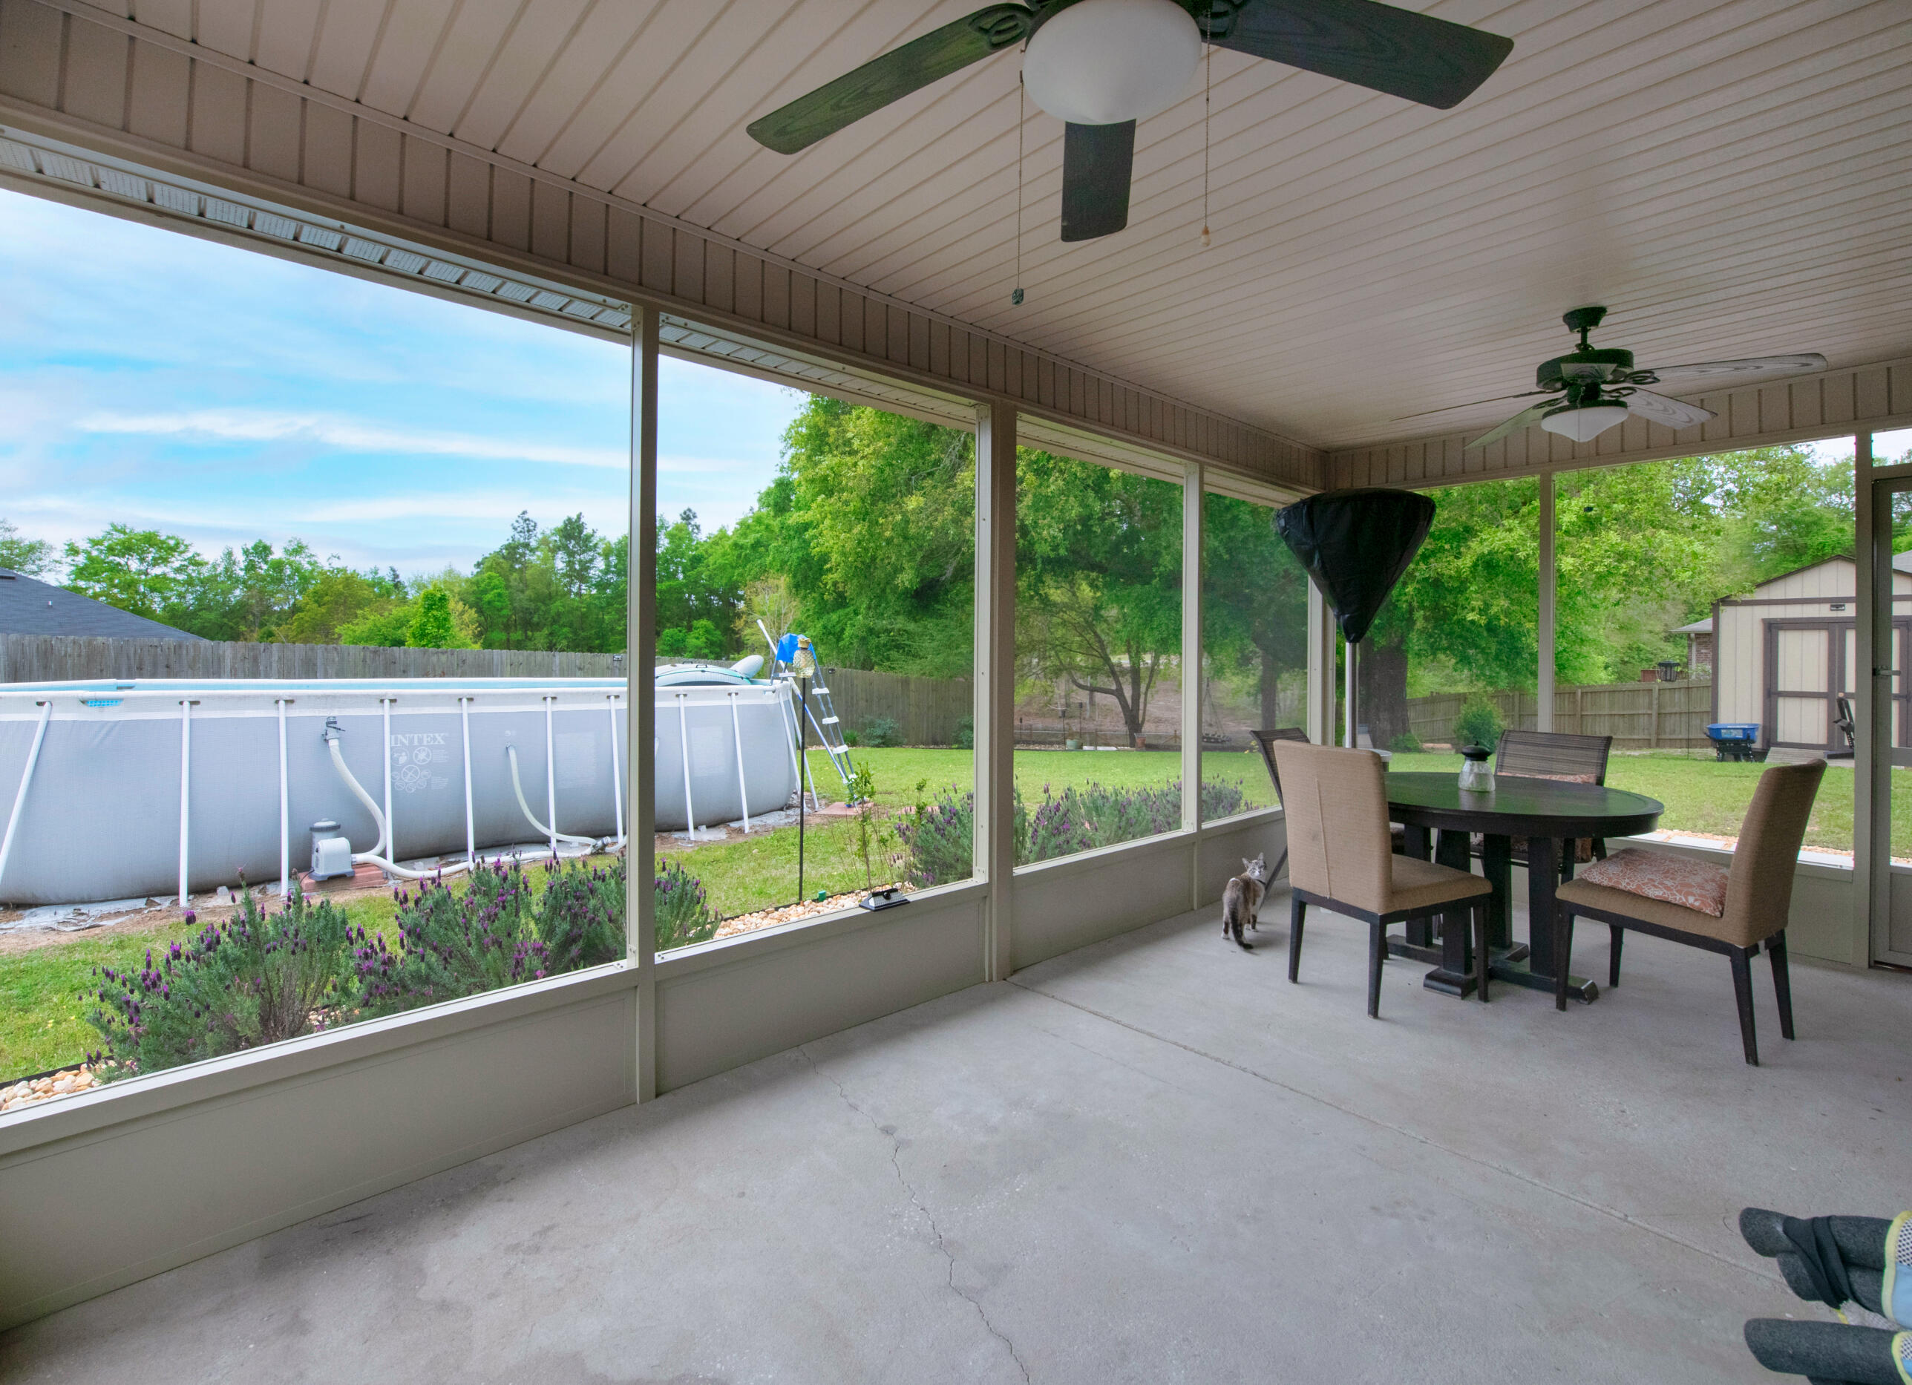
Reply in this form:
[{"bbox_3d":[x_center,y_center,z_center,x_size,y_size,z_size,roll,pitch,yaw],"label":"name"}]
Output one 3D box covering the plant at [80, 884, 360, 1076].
[{"bbox_3d":[-2.428,0.970,2.690,0.680,0.660,0.660,-1,2,-41],"label":"plant"}]

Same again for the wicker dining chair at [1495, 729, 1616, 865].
[{"bbox_3d":[2.828,0.701,4.045,0.650,0.965,0.530,-1,2,-29],"label":"wicker dining chair"}]

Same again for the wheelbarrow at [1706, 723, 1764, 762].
[{"bbox_3d":[12.139,0.785,12.600,0.550,0.600,0.720,-1,2,-41],"label":"wheelbarrow"}]

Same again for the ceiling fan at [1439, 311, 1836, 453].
[{"bbox_3d":[2.406,-1.211,3.090,1.270,0.510,1.270,-1,2,-41],"label":"ceiling fan"}]

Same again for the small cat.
[{"bbox_3d":[1.414,0.998,3.931,0.160,0.370,0.410,1,2,38],"label":"small cat"}]

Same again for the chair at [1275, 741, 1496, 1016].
[{"bbox_3d":[1.695,0.704,3.221,0.640,1.000,0.480,-1,2,-24],"label":"chair"}]

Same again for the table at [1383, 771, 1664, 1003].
[{"bbox_3d":[2.204,0.810,3.484,1.310,0.775,1.310,-1,2,-41],"label":"table"}]

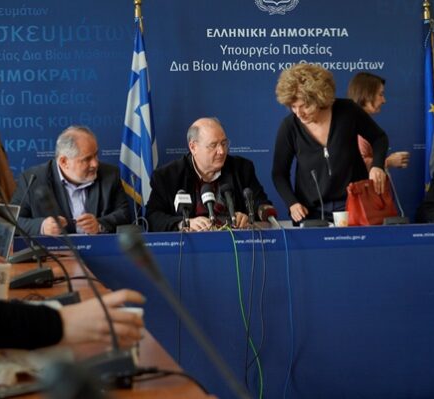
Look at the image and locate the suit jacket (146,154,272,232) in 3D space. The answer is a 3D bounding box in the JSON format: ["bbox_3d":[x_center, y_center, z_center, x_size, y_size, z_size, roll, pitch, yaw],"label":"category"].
[{"bbox_3d":[-0.036,0.101,6.194,0.570,0.609,0.500,-2,2,-9],"label":"suit jacket"}]

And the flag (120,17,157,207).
[{"bbox_3d":[-0.412,-0.451,7.176,0.210,1.018,0.150,-2,2,-10],"label":"flag"}]

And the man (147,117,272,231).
[{"bbox_3d":[-0.033,0.252,6.250,0.560,1.263,0.780,-2,2,-9],"label":"man"}]

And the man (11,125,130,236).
[{"bbox_3d":[-0.651,0.282,6.144,0.520,1.238,0.780,-2,2,-12],"label":"man"}]

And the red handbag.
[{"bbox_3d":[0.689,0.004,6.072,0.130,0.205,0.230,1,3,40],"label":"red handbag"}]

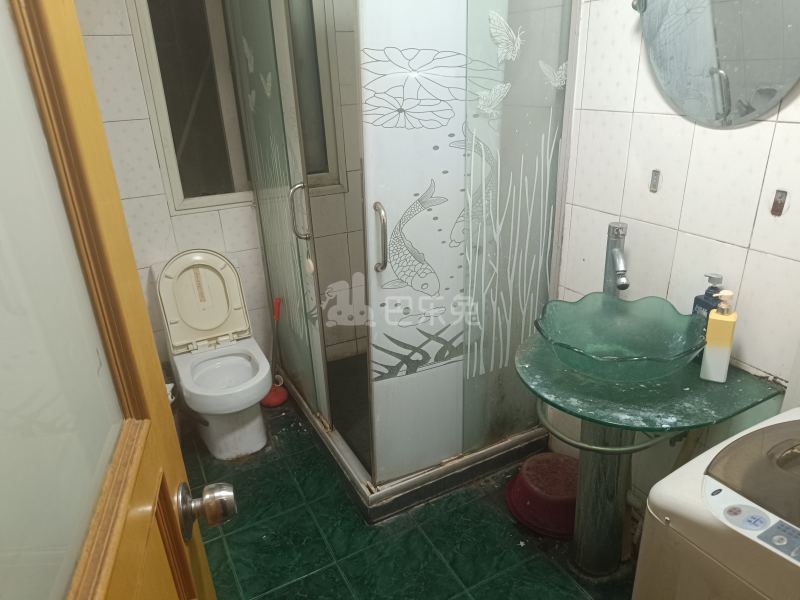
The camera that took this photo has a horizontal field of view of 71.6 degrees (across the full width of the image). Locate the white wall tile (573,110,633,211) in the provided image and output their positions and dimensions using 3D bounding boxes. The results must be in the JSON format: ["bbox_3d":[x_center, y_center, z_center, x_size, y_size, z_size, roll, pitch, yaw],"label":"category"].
[{"bbox_3d":[0.627,-0.428,1.722,0.010,0.300,0.200,-14,25,-25],"label":"white wall tile"}]

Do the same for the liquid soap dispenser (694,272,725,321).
[{"bbox_3d":[0.801,0.049,1.444,0.055,0.241,0.072,-7,23,-12],"label":"liquid soap dispenser"}]

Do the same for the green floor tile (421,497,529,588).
[{"bbox_3d":[0.261,0.801,1.860,0.294,0.010,0.300,-14,25,-25],"label":"green floor tile"}]

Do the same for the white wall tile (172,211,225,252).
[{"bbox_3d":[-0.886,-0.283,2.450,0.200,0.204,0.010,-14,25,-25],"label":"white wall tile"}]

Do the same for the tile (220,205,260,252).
[{"bbox_3d":[-0.708,-0.323,2.530,0.195,0.198,0.010,-14,25,-25],"label":"tile"}]

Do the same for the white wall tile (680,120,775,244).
[{"bbox_3d":[0.805,-0.295,1.393,0.010,0.300,0.200,-14,25,-25],"label":"white wall tile"}]

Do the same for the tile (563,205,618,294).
[{"bbox_3d":[0.638,-0.152,1.839,0.010,0.300,0.200,-14,25,-25],"label":"tile"}]

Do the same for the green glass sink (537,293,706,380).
[{"bbox_3d":[0.564,0.114,1.452,0.410,0.145,0.410,-2,23,1],"label":"green glass sink"}]

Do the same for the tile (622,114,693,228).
[{"bbox_3d":[0.720,-0.363,1.558,0.010,0.300,0.200,-14,25,-25],"label":"tile"}]

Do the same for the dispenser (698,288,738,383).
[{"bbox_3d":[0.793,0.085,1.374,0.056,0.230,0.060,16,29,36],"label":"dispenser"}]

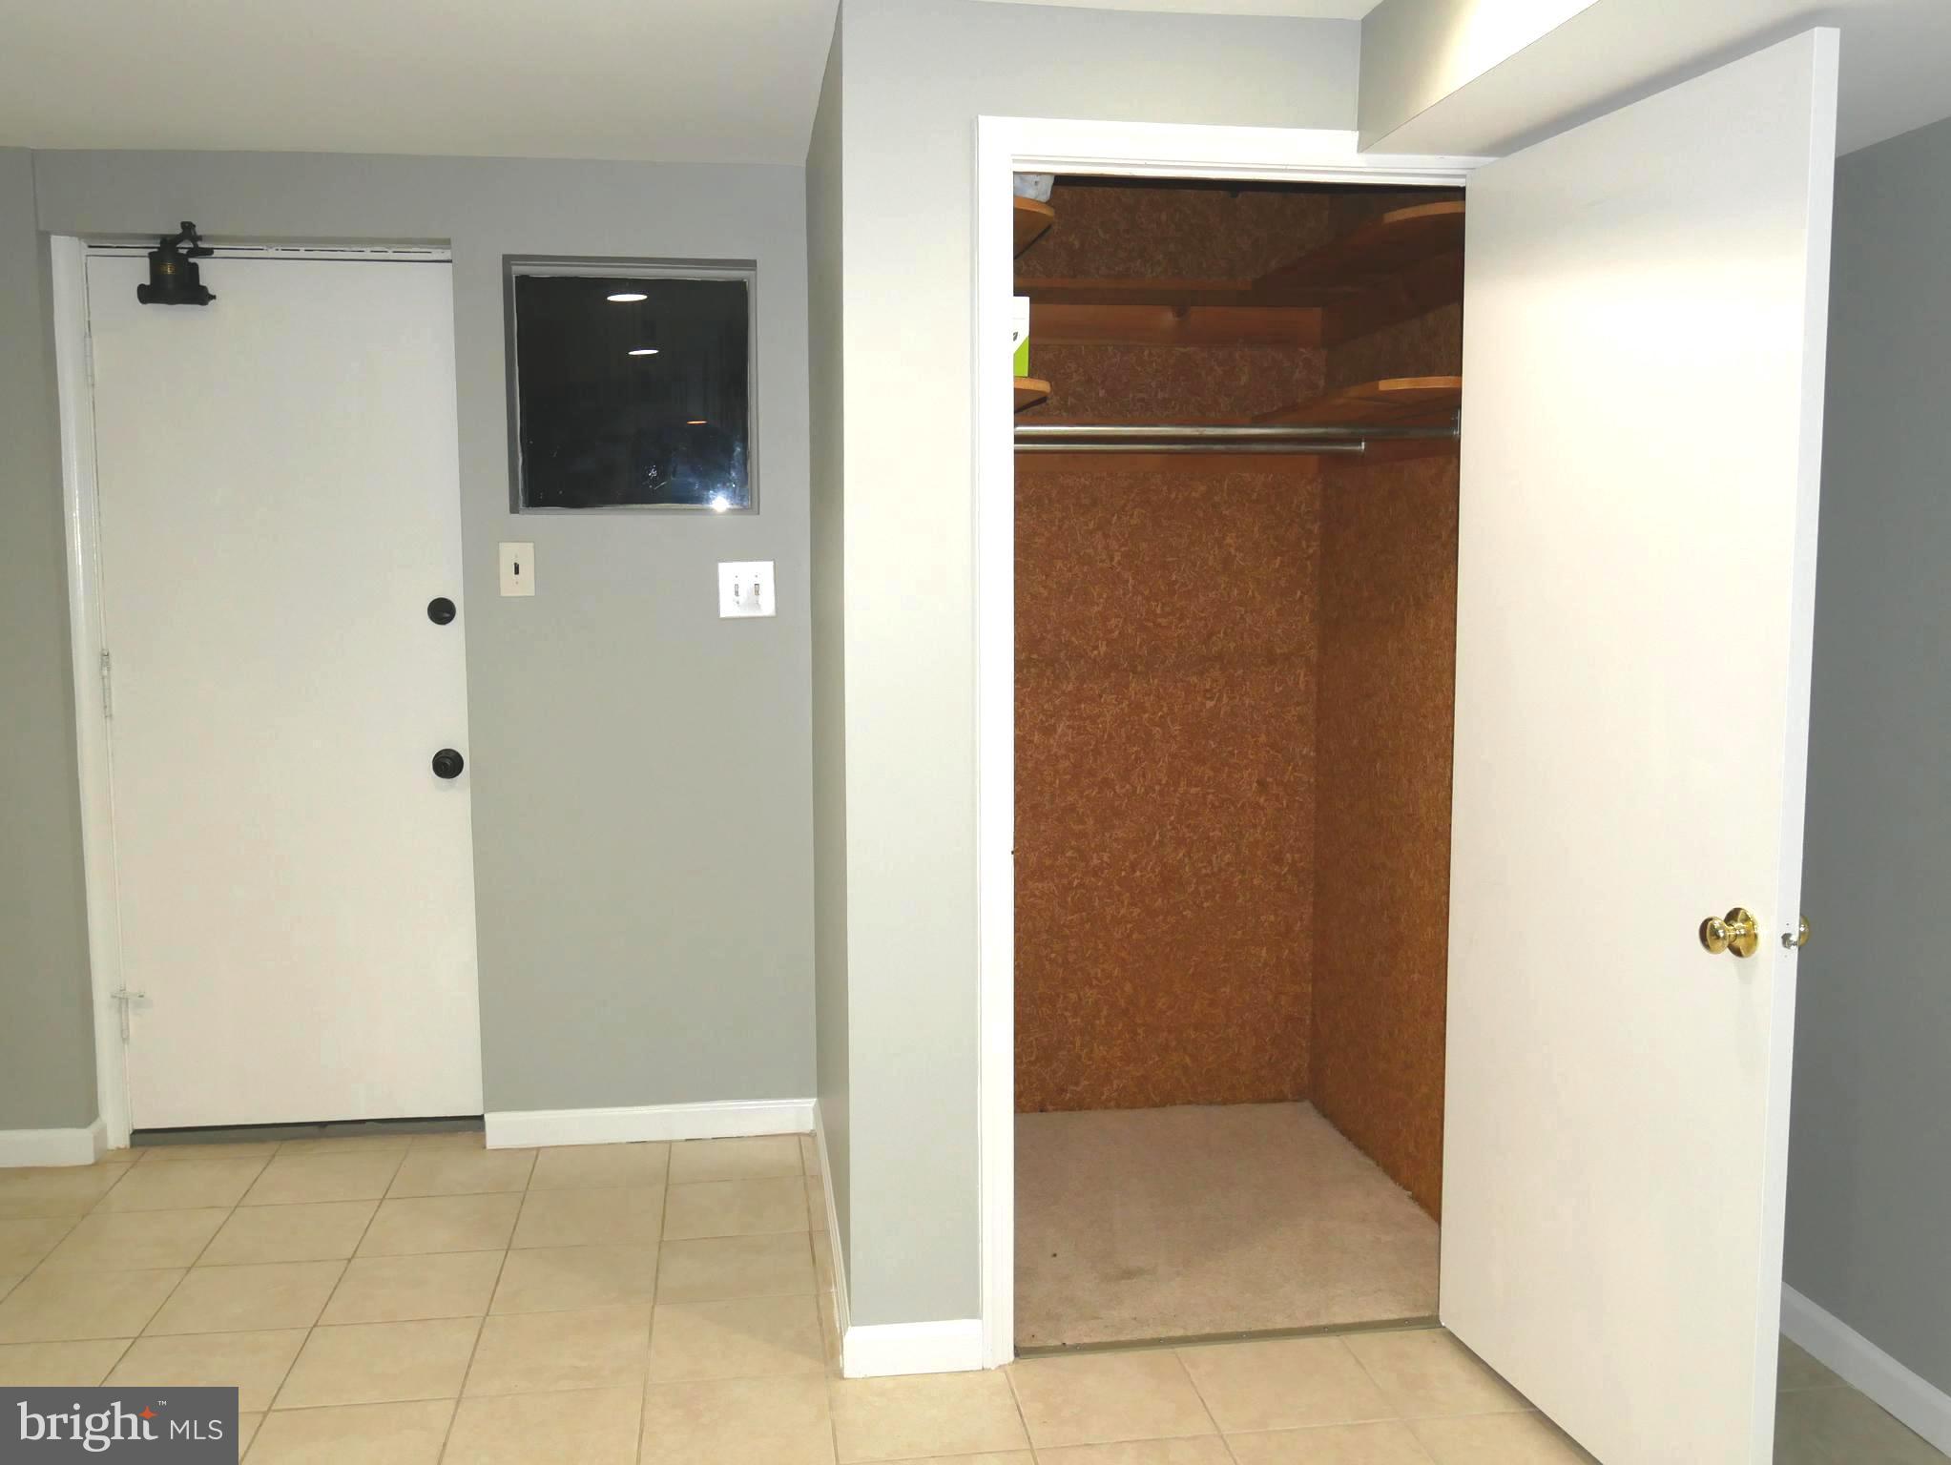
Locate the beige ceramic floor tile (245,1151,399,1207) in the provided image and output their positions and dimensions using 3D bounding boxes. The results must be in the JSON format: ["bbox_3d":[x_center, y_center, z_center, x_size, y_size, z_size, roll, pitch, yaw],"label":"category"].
[{"bbox_3d":[-1.464,1.011,3.823,0.303,0.010,0.313,-1,6,-8],"label":"beige ceramic floor tile"}]

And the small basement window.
[{"bbox_3d":[-0.788,-0.796,3.922,0.560,0.575,0.120,-1,6,-8],"label":"small basement window"}]

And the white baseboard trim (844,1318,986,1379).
[{"bbox_3d":[-0.105,1.049,2.888,0.238,0.093,0.015,-1,6,-8],"label":"white baseboard trim"}]

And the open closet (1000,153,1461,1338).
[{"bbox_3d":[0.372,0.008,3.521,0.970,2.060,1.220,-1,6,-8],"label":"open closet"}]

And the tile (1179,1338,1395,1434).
[{"bbox_3d":[0.520,1.107,2.873,0.303,0.010,0.303,-1,6,-8],"label":"tile"}]

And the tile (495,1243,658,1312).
[{"bbox_3d":[-0.779,1.072,3.322,0.302,0.010,0.302,-1,6,-8],"label":"tile"}]

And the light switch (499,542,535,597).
[{"bbox_3d":[-1.045,-0.371,3.862,0.073,0.117,0.012,-1,6,-8],"label":"light switch"}]

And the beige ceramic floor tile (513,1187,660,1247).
[{"bbox_3d":[-0.822,1.038,3.624,0.302,0.010,0.302,-1,6,-8],"label":"beige ceramic floor tile"}]

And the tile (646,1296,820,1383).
[{"bbox_3d":[-0.426,1.087,3.028,0.300,0.010,0.300,-1,6,-8],"label":"tile"}]

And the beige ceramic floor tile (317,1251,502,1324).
[{"bbox_3d":[-1.083,1.077,3.279,0.302,0.010,0.302,-1,6,-8],"label":"beige ceramic floor tile"}]

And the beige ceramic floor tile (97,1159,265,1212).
[{"bbox_3d":[-1.766,1.016,3.780,0.303,0.010,0.313,-1,6,-8],"label":"beige ceramic floor tile"}]

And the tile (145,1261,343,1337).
[{"bbox_3d":[-1.376,1.076,3.208,0.303,0.010,0.295,-1,6,-8],"label":"tile"}]

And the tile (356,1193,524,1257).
[{"bbox_3d":[-1.113,1.034,3.543,0.300,0.010,0.300,-1,6,-8],"label":"tile"}]

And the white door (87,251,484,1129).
[{"bbox_3d":[-1.587,-0.072,3.968,0.816,2.019,0.045,-1,6,-8],"label":"white door"}]

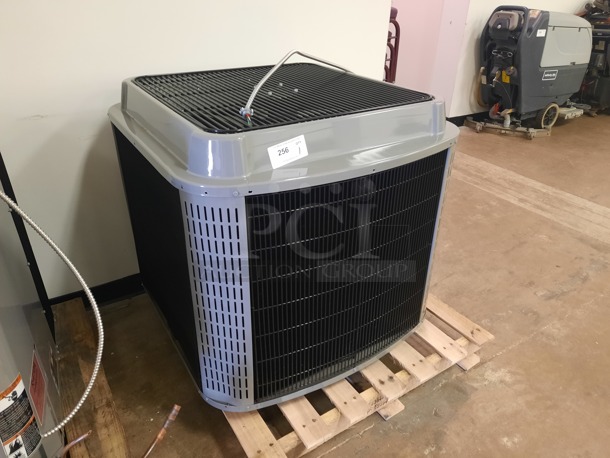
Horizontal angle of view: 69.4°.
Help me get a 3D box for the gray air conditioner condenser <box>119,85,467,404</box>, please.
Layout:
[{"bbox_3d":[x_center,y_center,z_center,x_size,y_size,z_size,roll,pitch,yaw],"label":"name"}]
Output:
[{"bbox_3d":[-0.099,-0.084,1.599,0.932,0.822,0.953,-16,33,-28],"label":"gray air conditioner condenser"}]

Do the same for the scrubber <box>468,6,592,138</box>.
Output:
[{"bbox_3d":[2.280,-1.512,4.207,1.320,1.080,0.600,-14,33,-26],"label":"scrubber"}]

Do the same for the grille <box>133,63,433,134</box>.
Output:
[{"bbox_3d":[-0.092,-0.441,1.412,0.735,0.030,0.735,-17,34,-29],"label":"grille"}]

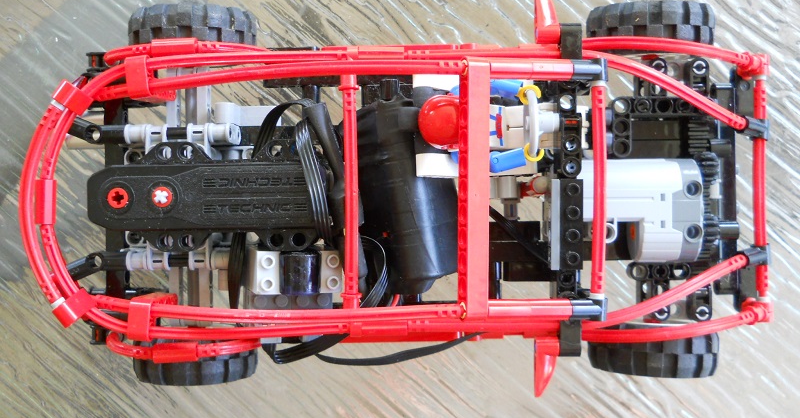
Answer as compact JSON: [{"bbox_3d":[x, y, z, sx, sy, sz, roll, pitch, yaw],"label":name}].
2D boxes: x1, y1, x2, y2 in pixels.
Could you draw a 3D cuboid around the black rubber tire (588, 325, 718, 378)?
[{"bbox_3d":[0.101,0.054,0.341,0.050,0.050,0.020,2,90,0],"label":"black rubber tire"}]

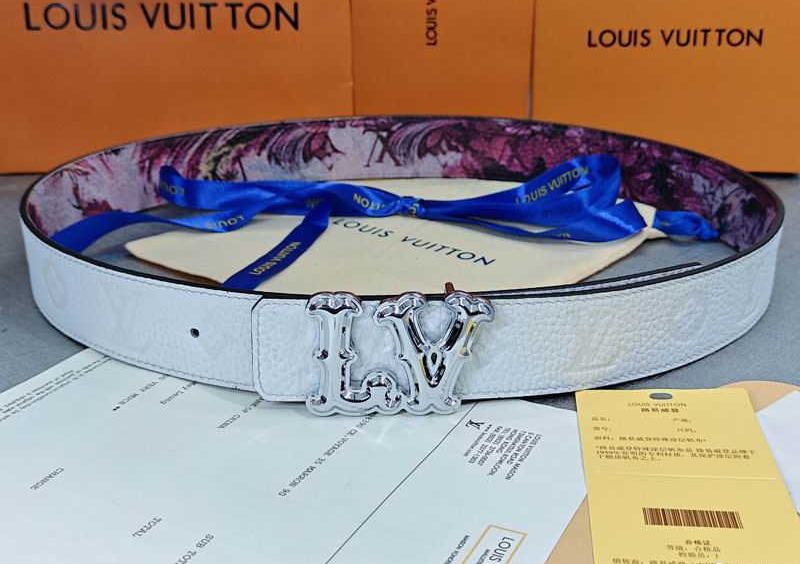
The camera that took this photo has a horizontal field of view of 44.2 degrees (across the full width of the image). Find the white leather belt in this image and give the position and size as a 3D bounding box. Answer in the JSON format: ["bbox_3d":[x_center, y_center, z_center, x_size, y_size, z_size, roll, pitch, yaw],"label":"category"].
[{"bbox_3d":[-0.001,-0.030,0.505,0.372,0.043,0.321,0,22,0],"label":"white leather belt"}]

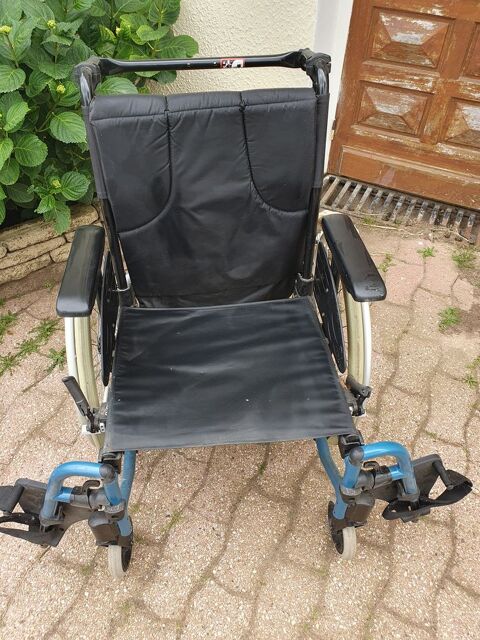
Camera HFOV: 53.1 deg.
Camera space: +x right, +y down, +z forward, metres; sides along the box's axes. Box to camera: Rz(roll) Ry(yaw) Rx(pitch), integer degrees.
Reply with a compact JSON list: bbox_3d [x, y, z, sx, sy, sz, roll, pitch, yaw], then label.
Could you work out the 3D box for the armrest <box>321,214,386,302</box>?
[{"bbox_3d":[0.205,-0.121,0.891,0.055,0.034,0.229,-4,44,-4],"label":"armrest"}]

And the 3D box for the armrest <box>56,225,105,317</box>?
[{"bbox_3d":[-0.283,-0.097,0.870,0.055,0.034,0.229,-4,44,-4],"label":"armrest"}]

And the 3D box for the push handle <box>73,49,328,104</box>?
[{"bbox_3d":[-0.068,-0.472,0.931,0.475,0.068,0.070,-4,44,-4],"label":"push handle"}]

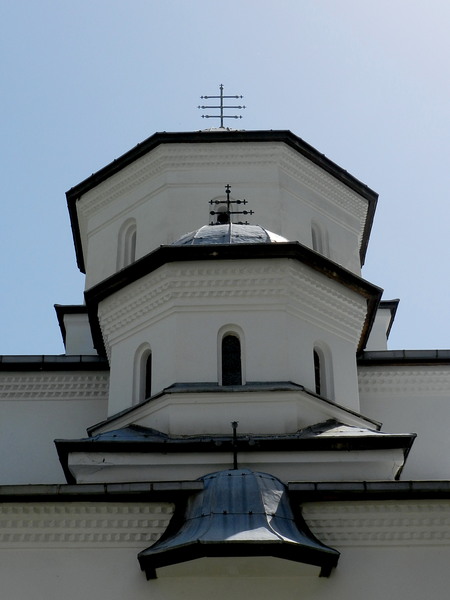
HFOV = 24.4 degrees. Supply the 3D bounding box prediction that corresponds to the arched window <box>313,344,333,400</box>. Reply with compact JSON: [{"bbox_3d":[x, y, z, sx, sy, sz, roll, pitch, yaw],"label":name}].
[{"bbox_3d":[1.601,1.259,17.934,0.499,1.155,0.245,26,-41,-36],"label":"arched window"}]

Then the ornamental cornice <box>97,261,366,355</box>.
[{"bbox_3d":[0.187,0.984,20.014,5.022,0.916,5.022,-1,-32,1],"label":"ornamental cornice"}]

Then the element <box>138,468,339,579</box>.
[{"bbox_3d":[0.182,2.890,13.894,2.625,1.575,1.190,-1,-32,0],"label":"element"}]

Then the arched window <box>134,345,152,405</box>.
[{"bbox_3d":[-1.336,1.306,18.055,0.245,1.155,0.499,26,-41,-36],"label":"arched window"}]

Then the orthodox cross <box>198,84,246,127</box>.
[{"bbox_3d":[-0.096,-6.196,33.163,1.514,1.829,0.088,0,-32,-1],"label":"orthodox cross"}]

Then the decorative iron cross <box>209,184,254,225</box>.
[{"bbox_3d":[0.095,-1.983,21.867,0.977,1.129,0.070,-1,-32,1],"label":"decorative iron cross"}]

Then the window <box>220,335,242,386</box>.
[{"bbox_3d":[0.111,1.058,17.427,0.350,0.967,0.210,-1,-32,1],"label":"window"}]

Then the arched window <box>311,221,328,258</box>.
[{"bbox_3d":[2.356,-1.359,27.027,0.333,1.662,0.759,-28,-41,36],"label":"arched window"}]

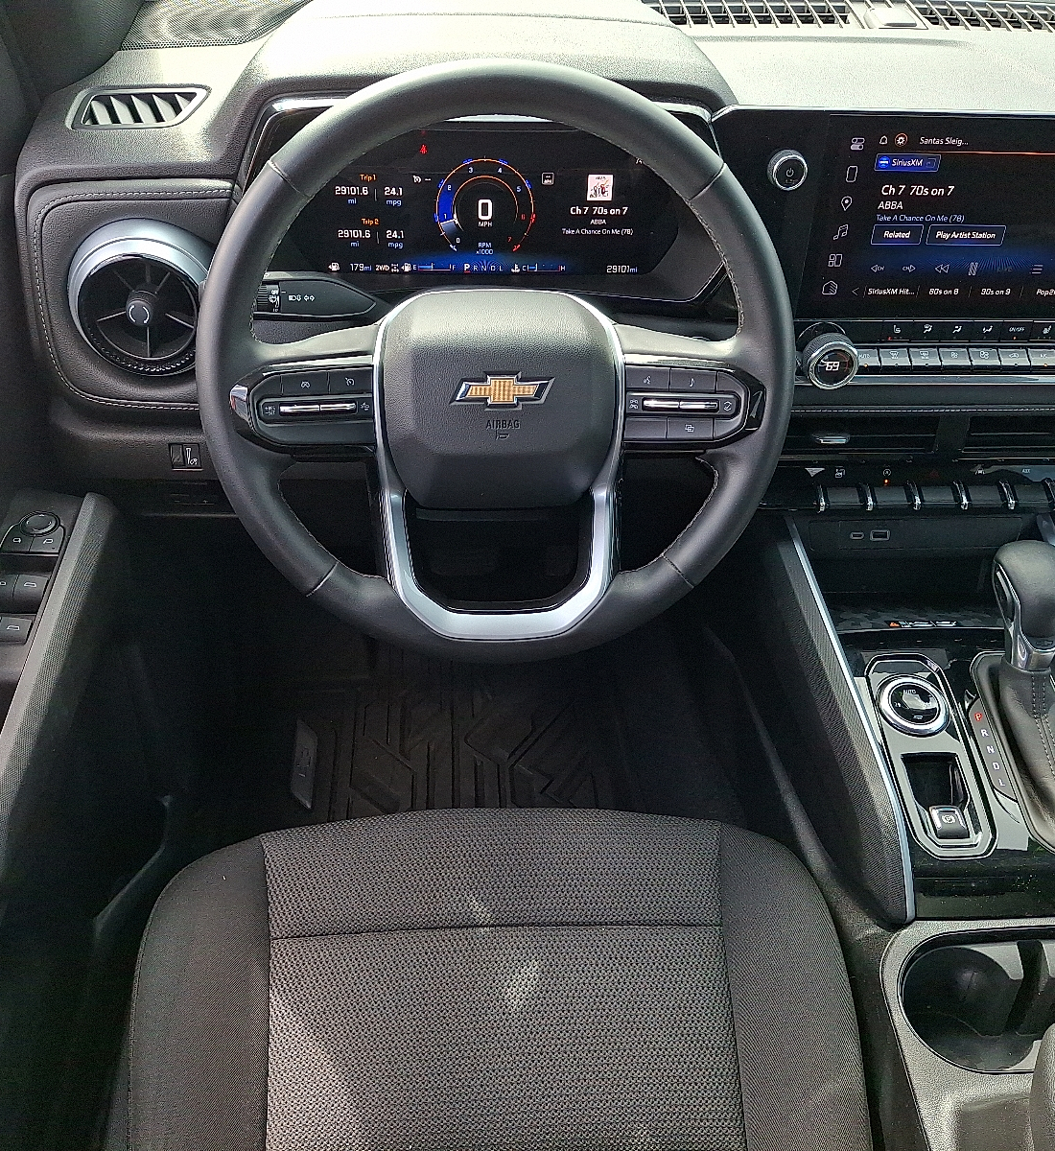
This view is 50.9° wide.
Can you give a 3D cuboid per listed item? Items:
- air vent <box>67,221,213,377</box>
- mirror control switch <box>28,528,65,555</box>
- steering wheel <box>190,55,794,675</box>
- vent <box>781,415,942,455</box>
[{"bbox_3d":[-0.265,-0.192,0.768,0.104,0.102,0.042,-1,37,-5],"label":"air vent"},{"bbox_3d":[-0.379,-0.028,0.872,0.024,0.010,0.027,-1,41,-5],"label":"mirror control switch"},{"bbox_3d":[-0.018,-0.123,0.703,0.370,0.370,0.085,-1,19,-5],"label":"steering wheel"},{"bbox_3d":[0.255,-0.112,0.885,0.145,0.038,0.028,-1,35,-5],"label":"vent"}]

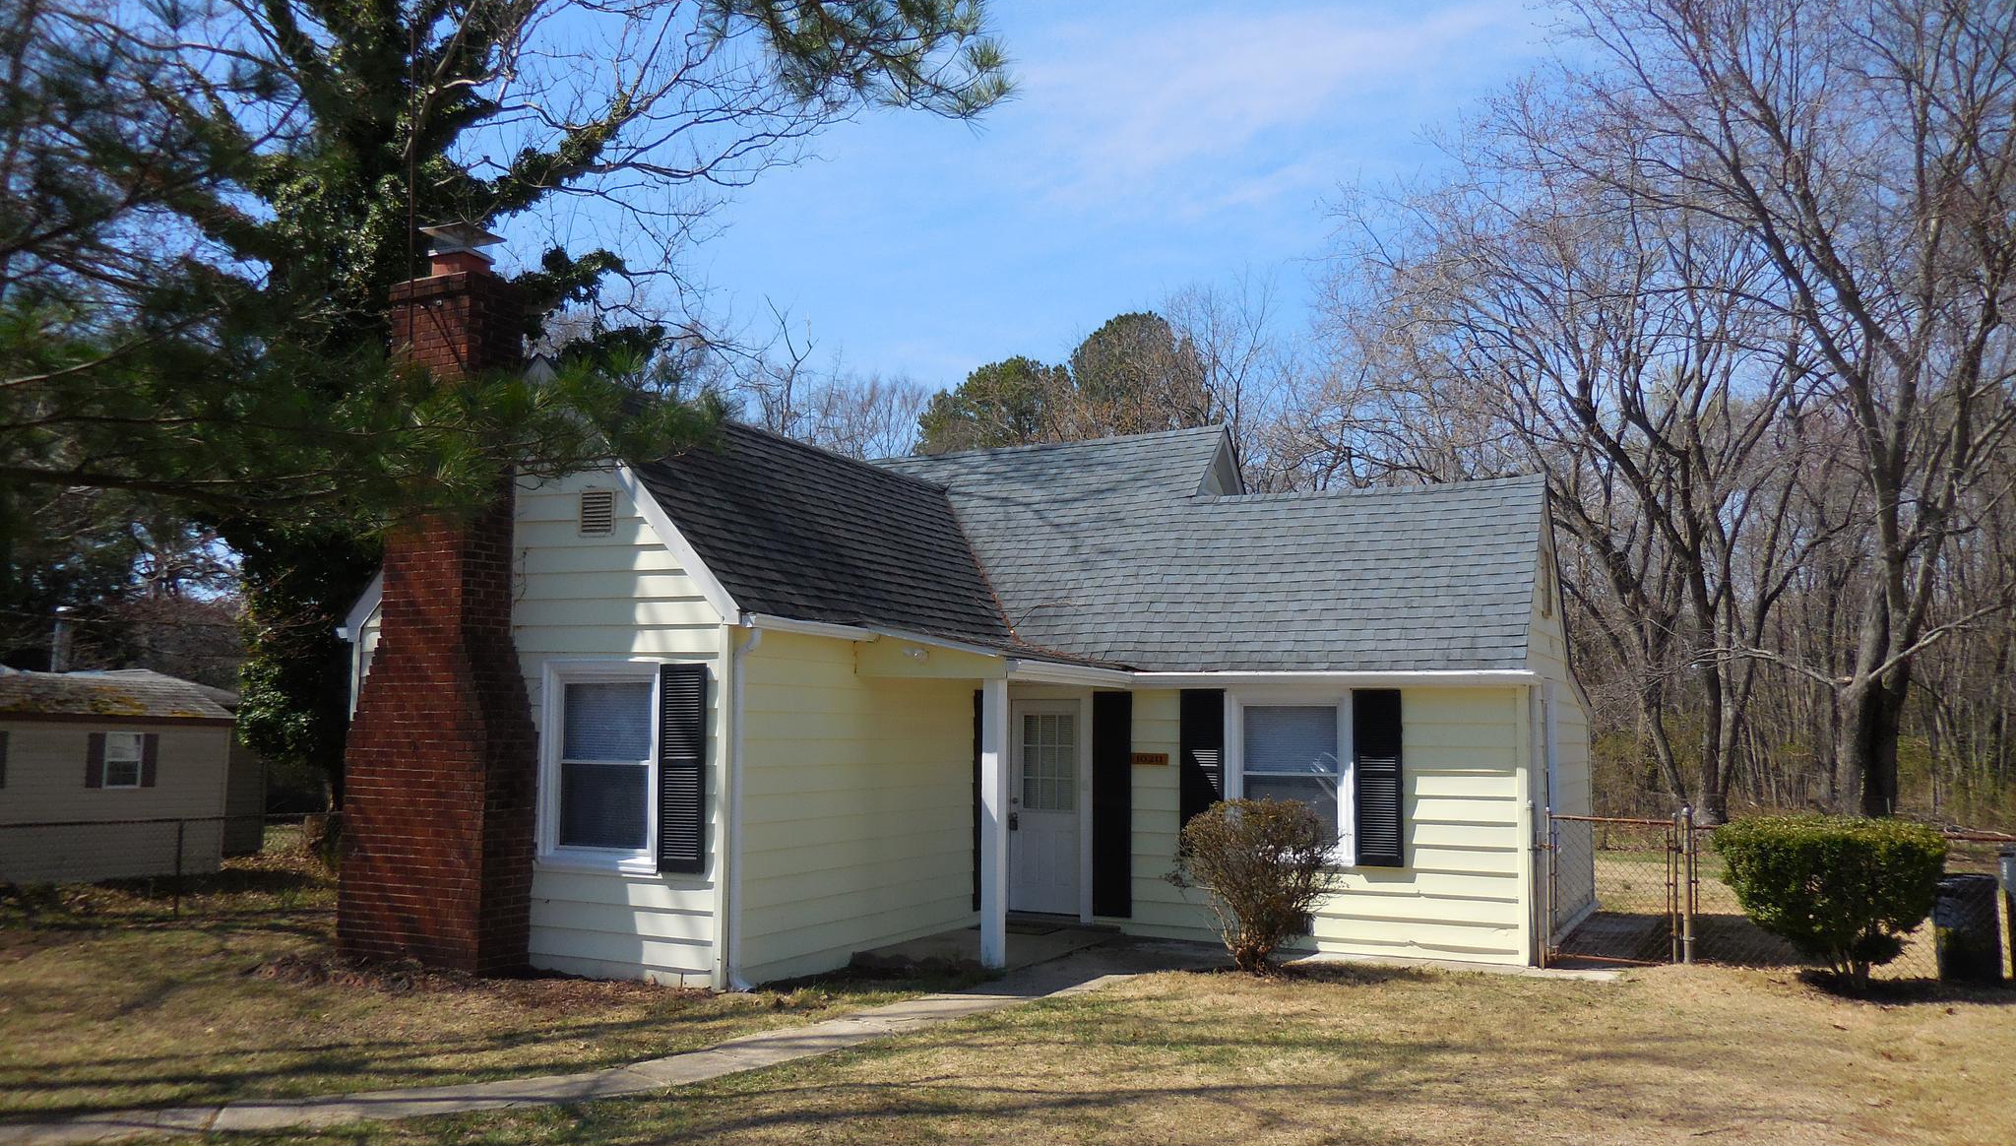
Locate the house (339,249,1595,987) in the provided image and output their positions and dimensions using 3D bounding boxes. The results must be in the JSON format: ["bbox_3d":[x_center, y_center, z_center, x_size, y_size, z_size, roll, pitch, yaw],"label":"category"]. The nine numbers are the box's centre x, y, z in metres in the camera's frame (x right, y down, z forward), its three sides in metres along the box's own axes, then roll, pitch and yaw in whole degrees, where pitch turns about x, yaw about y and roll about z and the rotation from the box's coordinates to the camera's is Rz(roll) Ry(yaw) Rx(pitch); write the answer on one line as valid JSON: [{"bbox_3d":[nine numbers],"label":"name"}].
[{"bbox_3d":[0.557,0.668,14.636,9.160,5.600,10.420,-3,-7,26],"label":"house"}]

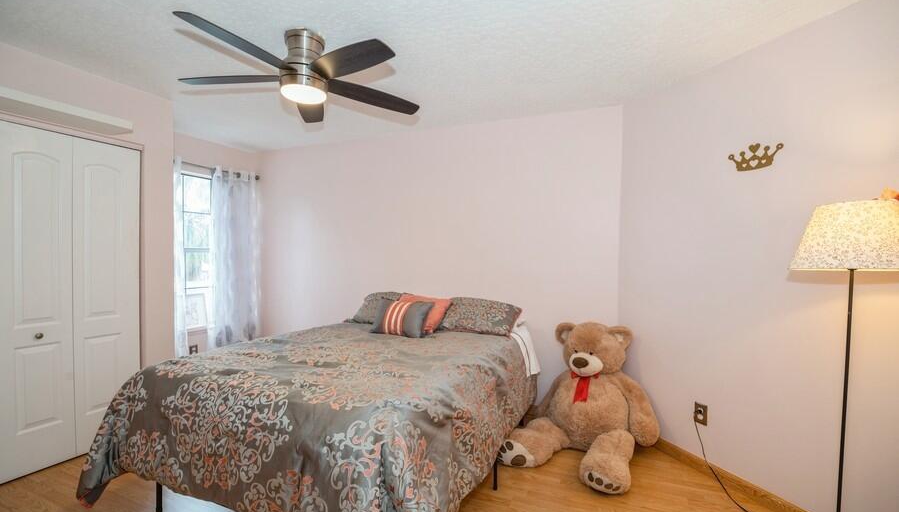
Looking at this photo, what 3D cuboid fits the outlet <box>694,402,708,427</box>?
[{"bbox_3d":[1.516,0.950,2.255,0.012,0.117,0.070,0,1,-24],"label":"outlet"}]

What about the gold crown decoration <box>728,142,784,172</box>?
[{"bbox_3d":[1.647,-0.533,2.014,0.012,0.140,0.260,0,1,-24],"label":"gold crown decoration"}]

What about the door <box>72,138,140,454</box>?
[{"bbox_3d":[-2.300,0.259,2.530,0.035,2.000,0.365,1,1,23],"label":"door"}]

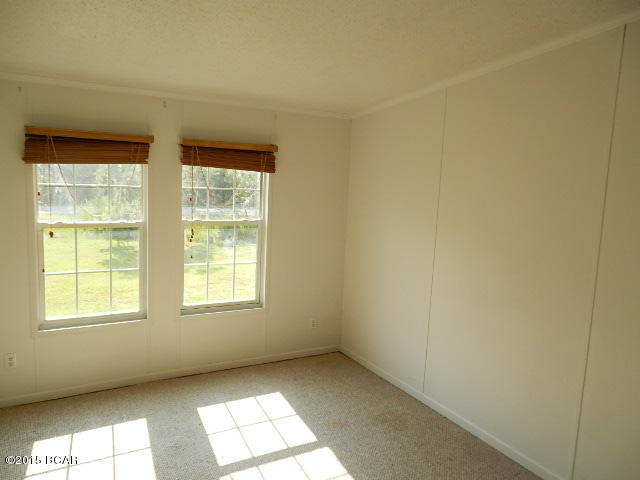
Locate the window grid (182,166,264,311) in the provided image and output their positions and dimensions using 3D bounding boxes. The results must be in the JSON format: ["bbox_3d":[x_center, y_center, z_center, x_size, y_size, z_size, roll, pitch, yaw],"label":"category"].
[{"bbox_3d":[-0.814,-0.029,3.949,0.755,1.300,0.100,-2,8,-30],"label":"window grid"}]

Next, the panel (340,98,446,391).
[{"bbox_3d":[0.573,0.005,4.019,0.030,2.260,1.220,-2,8,-30],"label":"panel"}]

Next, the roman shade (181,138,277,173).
[{"bbox_3d":[-0.730,-0.693,3.831,0.820,0.240,0.075,-2,8,-30],"label":"roman shade"}]

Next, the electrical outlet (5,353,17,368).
[{"bbox_3d":[-2.186,0.854,3.261,0.072,0.116,0.014,-2,8,-30],"label":"electrical outlet"}]

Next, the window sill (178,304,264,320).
[{"bbox_3d":[-0.829,0.620,4.006,0.760,0.055,0.080,-2,8,-30],"label":"window sill"}]

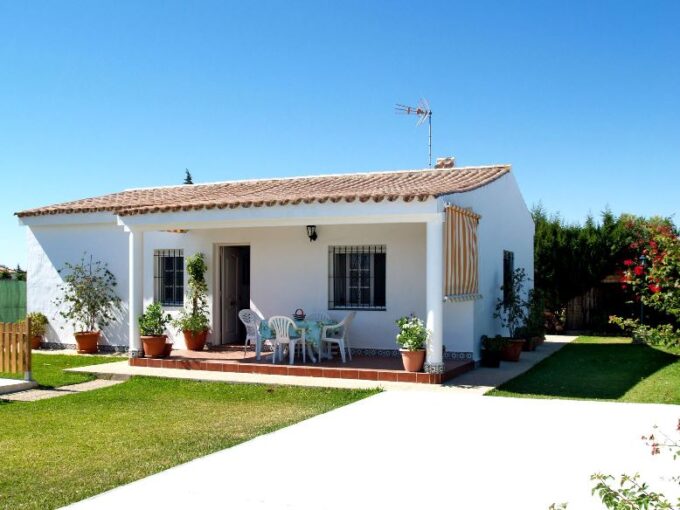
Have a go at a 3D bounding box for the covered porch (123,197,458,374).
[{"bbox_3d":[-0.811,0.591,13.316,6.100,2.820,2.200,-1,-2,24],"label":"covered porch"}]

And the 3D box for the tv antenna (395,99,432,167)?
[{"bbox_3d":[1.784,-2.766,17.222,0.850,1.654,0.500,1,-2,-23],"label":"tv antenna"}]

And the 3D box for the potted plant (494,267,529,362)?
[{"bbox_3d":[3.266,1.111,14.255,0.650,1.820,0.650,-1,-2,24],"label":"potted plant"}]

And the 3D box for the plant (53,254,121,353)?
[{"bbox_3d":[-5.496,1.068,16.068,1.270,2.060,1.050,-1,-2,24],"label":"plant"}]

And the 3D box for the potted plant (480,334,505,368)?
[{"bbox_3d":[2.717,1.694,13.358,0.420,0.600,0.420,-1,-2,24],"label":"potted plant"}]

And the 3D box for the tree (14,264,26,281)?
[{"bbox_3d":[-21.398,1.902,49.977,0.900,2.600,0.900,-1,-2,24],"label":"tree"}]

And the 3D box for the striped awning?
[{"bbox_3d":[2.077,-0.008,12.319,0.130,1.460,2.150,-1,-2,24],"label":"striped awning"}]

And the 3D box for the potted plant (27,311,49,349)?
[{"bbox_3d":[-6.911,1.702,17.038,0.550,0.860,0.550,-1,-2,24],"label":"potted plant"}]

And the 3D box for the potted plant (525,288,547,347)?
[{"bbox_3d":[4.611,1.454,17.632,0.550,1.340,0.550,-1,-2,24],"label":"potted plant"}]

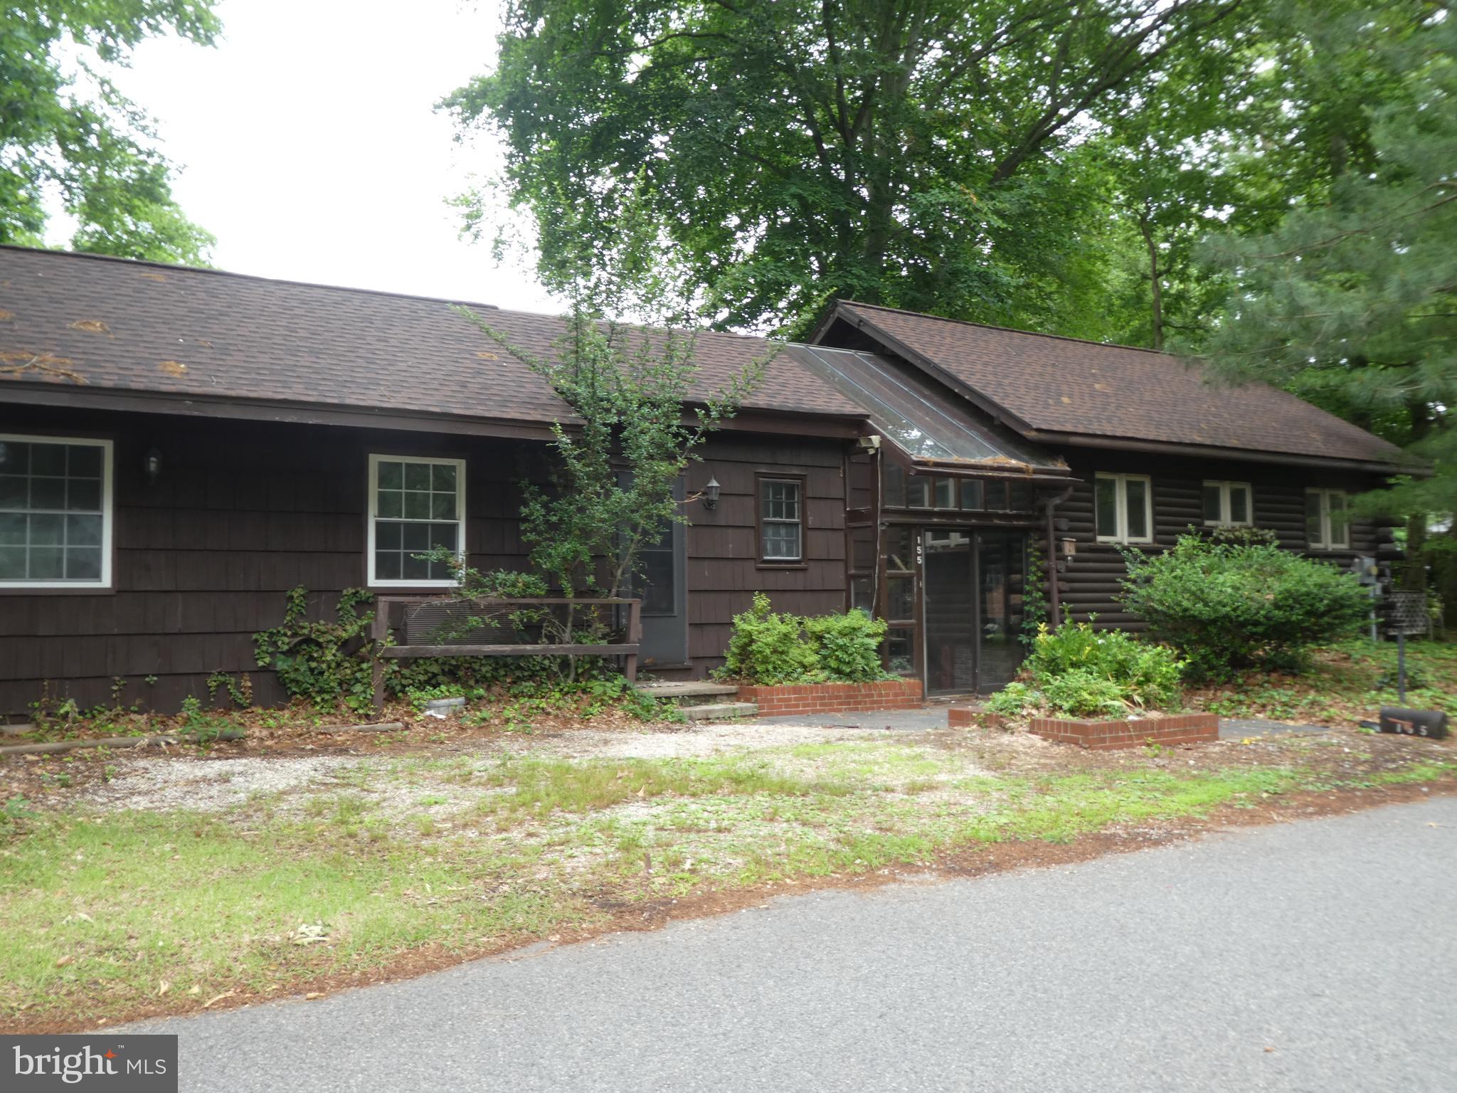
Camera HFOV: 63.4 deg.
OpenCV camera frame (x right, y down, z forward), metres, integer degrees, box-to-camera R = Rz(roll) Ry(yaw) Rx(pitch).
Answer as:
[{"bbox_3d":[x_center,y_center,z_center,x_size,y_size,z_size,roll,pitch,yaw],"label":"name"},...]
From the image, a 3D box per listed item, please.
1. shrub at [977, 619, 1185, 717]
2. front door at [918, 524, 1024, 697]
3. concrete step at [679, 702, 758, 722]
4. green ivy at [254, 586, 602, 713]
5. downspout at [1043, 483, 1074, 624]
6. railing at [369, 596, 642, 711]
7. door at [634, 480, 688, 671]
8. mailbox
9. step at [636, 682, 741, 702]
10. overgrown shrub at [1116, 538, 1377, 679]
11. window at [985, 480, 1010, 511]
[{"bbox_3d":[3.207,1.060,10.531,1.650,0.850,1.400,1,-3,-31],"label":"shrub"},{"bbox_3d":[2.976,0.788,14.101,1.600,2.020,0.100,1,-4,-30],"label":"front door"},{"bbox_3d":[-0.261,1.630,11.538,1.080,0.120,0.380,1,-3,-31],"label":"concrete step"},{"bbox_3d":[-2.690,0.897,10.919,3.050,1.060,1.000,1,-4,-30],"label":"green ivy"},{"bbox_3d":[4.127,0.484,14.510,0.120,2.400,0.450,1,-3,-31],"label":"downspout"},{"bbox_3d":[-1.936,0.925,10.483,2.500,0.950,0.140,1,-4,-30],"label":"railing"},{"bbox_3d":[-0.809,0.235,12.714,0.832,2.090,0.060,1,-3,-31],"label":"door"},{"bbox_3d":[5.727,1.482,9.850,0.180,0.225,0.490,1,-4,-25],"label":"mailbox"},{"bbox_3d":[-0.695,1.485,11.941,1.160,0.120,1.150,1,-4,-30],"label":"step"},{"bbox_3d":[6.350,0.795,14.724,2.850,1.800,2.350,1,-3,-31],"label":"overgrown shrub"},{"bbox_3d":[3.284,-0.624,14.341,0.420,0.370,0.060,1,-4,-30],"label":"window"}]

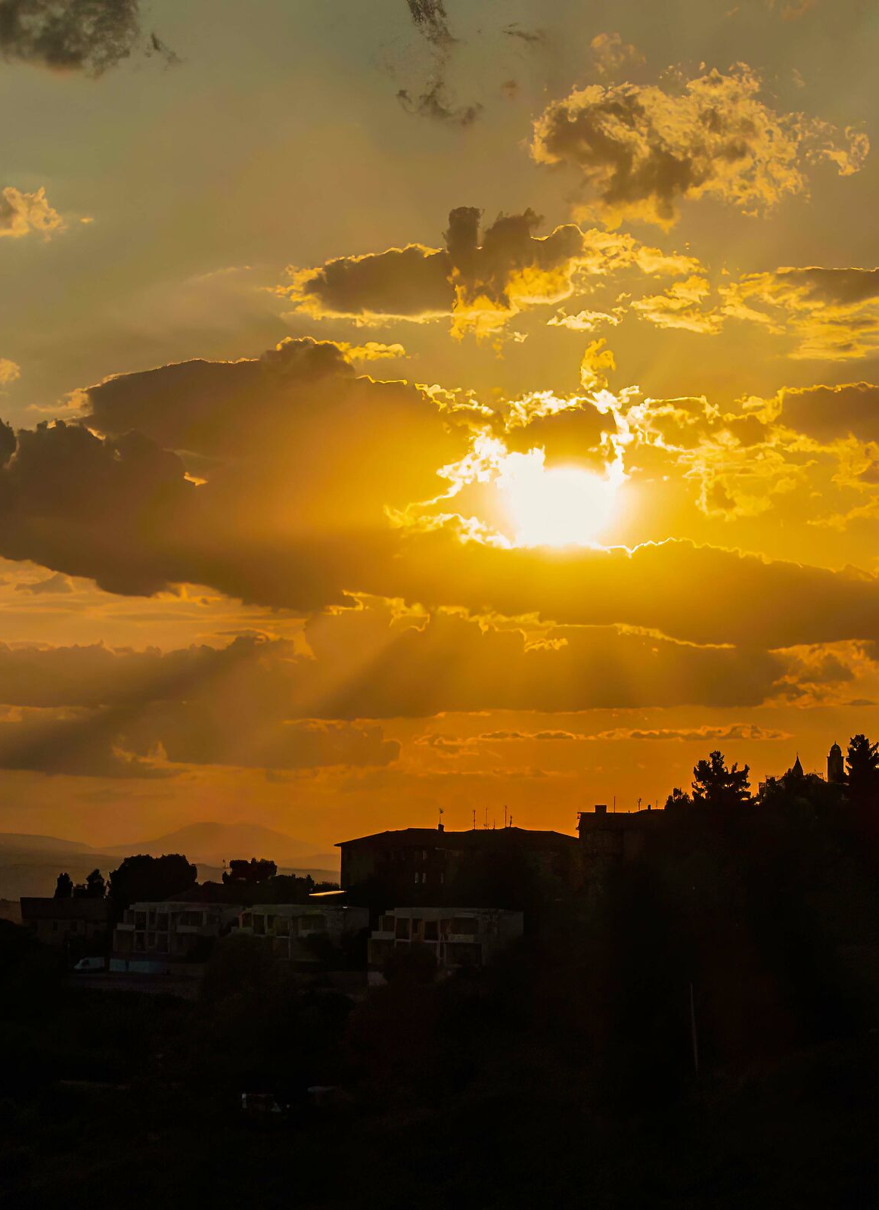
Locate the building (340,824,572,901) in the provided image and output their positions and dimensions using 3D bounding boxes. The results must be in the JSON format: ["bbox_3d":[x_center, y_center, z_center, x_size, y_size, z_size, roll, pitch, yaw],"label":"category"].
[{"bbox_3d":[2.511,37.585,500.000,33.000,12.090,14.000,0,-4,-5],"label":"building"}]

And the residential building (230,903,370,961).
[{"bbox_3d":[-18.523,43.645,468.000,14.500,7.920,12.500,-2,-4,23],"label":"residential building"}]

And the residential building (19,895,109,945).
[{"bbox_3d":[-55.797,47.167,525.000,13.300,7.400,9.500,0,-4,-5],"label":"residential building"}]

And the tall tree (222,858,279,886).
[{"bbox_3d":[-29.772,43.392,555.000,8.400,6.930,8.000,0,-4,0],"label":"tall tree"}]

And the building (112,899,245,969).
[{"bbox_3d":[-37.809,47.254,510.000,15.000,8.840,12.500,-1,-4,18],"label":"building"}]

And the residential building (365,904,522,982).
[{"bbox_3d":[0.946,40.775,428.000,15.000,8.280,12.500,-2,-4,21],"label":"residential building"}]

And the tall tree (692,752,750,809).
[{"bbox_3d":[40.279,25.679,505.000,8.500,9.560,8.300,0,-4,0],"label":"tall tree"}]

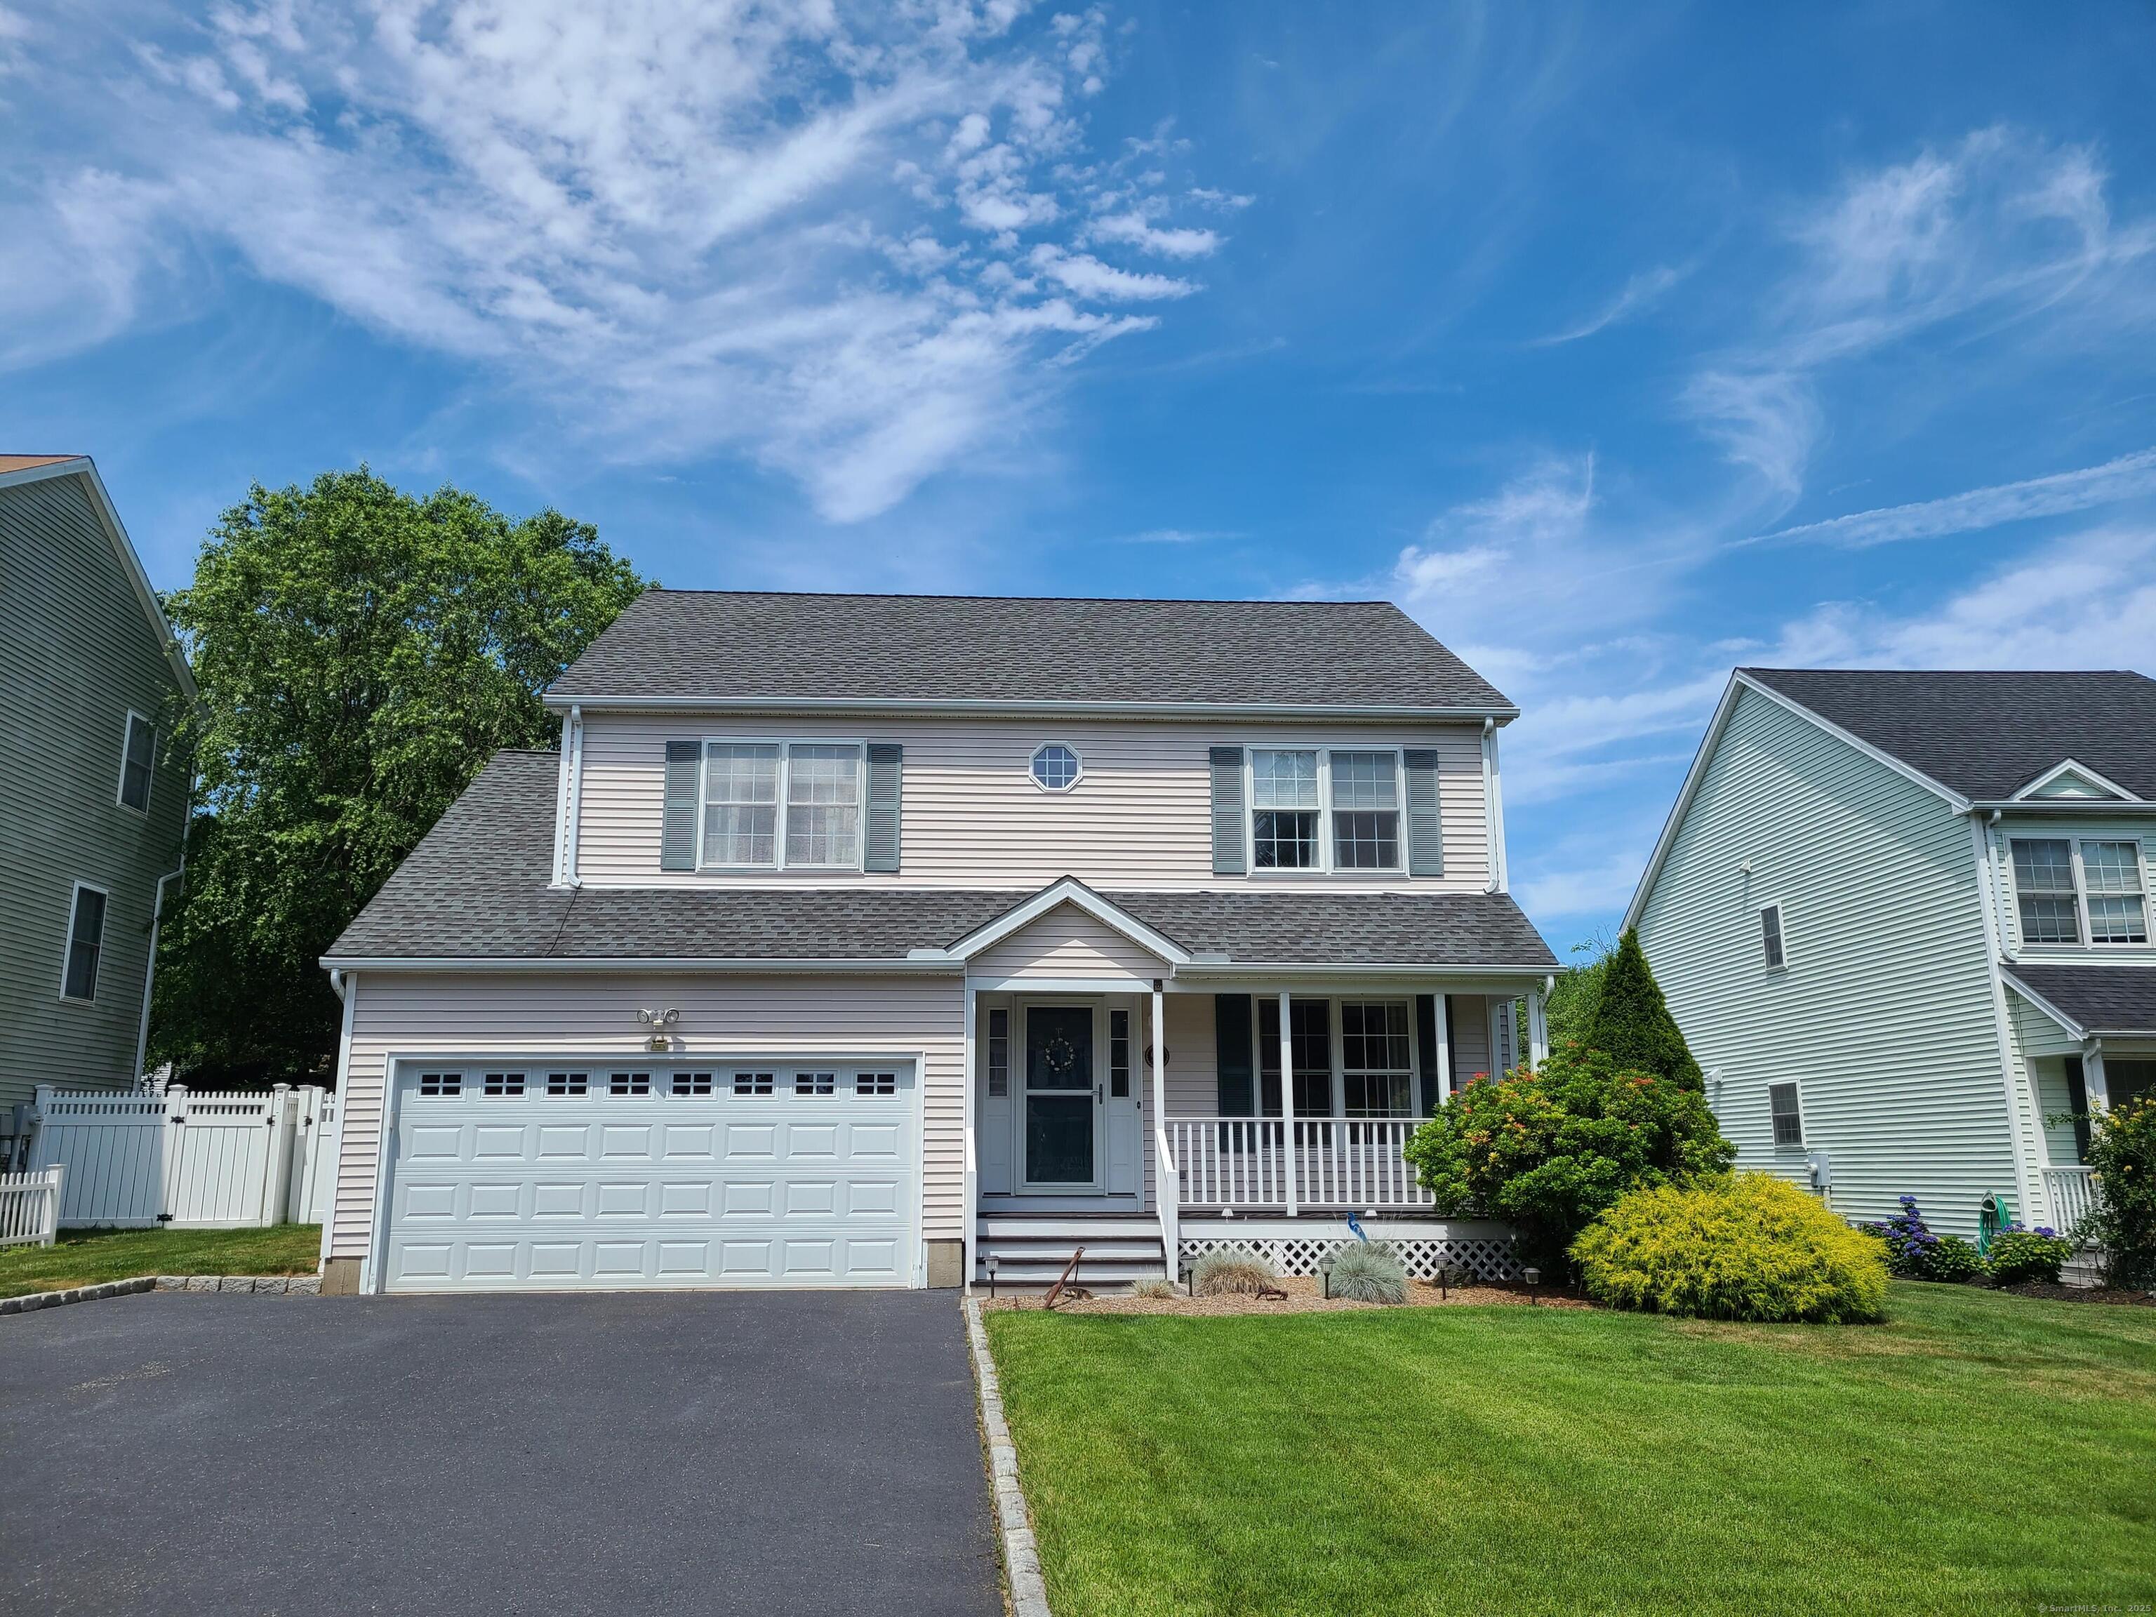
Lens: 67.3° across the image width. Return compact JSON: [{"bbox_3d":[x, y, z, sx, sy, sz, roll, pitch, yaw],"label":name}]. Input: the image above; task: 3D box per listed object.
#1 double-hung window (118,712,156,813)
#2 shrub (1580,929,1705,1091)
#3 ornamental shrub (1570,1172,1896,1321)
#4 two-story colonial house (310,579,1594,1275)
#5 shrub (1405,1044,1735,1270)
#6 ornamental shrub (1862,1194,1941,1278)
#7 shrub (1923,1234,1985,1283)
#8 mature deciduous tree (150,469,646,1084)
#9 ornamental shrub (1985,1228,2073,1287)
[{"bbox_3d":[-14.110,-0.650,24.345,0.120,1.450,0.950,1,-13,-4],"label":"double-hung window"},{"bbox_3d":[6.373,3.262,18.368,2.000,3.823,2.000,1,-13,-4],"label":"shrub"},{"bbox_3d":[5.871,3.904,14.597,2.700,1.203,2.350,1,-13,-4],"label":"ornamental shrub"},{"bbox_3d":[-1.364,1.172,20.957,12.040,9.050,11.300,1,-13,-4],"label":"two-story colonial house"},{"bbox_3d":[4.677,3.378,15.357,3.050,2.251,2.650,1,-13,-4],"label":"shrub"},{"bbox_3d":[10.652,5.529,21.010,1.050,1.042,1.000,1,-13,-4],"label":"ornamental shrub"},{"bbox_3d":[10.788,5.524,19.890,0.820,0.581,0.800,1,-13,-4],"label":"shrub"},{"bbox_3d":[-11.166,0.232,26.441,7.600,12.394,7.200,1,-13,-4],"label":"mature deciduous tree"},{"bbox_3d":[10.831,5.119,18.444,0.920,0.680,0.900,1,-13,-4],"label":"ornamental shrub"}]

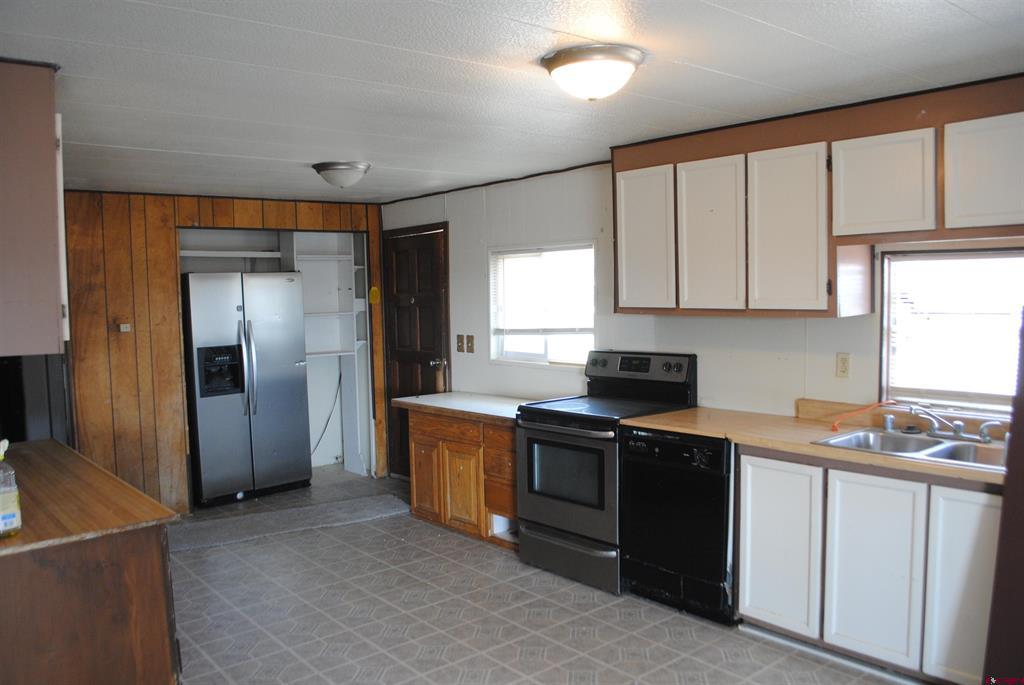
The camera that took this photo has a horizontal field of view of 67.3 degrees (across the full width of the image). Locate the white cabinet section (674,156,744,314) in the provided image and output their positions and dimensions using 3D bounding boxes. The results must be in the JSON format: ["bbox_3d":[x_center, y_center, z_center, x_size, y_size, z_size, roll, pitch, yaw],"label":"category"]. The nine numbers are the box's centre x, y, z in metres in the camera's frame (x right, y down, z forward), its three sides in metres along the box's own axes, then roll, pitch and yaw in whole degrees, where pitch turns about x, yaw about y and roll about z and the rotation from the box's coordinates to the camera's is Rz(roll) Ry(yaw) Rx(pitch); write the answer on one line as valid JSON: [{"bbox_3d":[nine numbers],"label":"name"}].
[{"bbox_3d":[0.973,-0.522,3.739,0.022,0.718,0.371,-6,6,-42],"label":"white cabinet section"}]

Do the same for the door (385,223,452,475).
[{"bbox_3d":[-0.756,0.133,6.255,0.051,2.075,0.860,-6,6,-42],"label":"door"}]

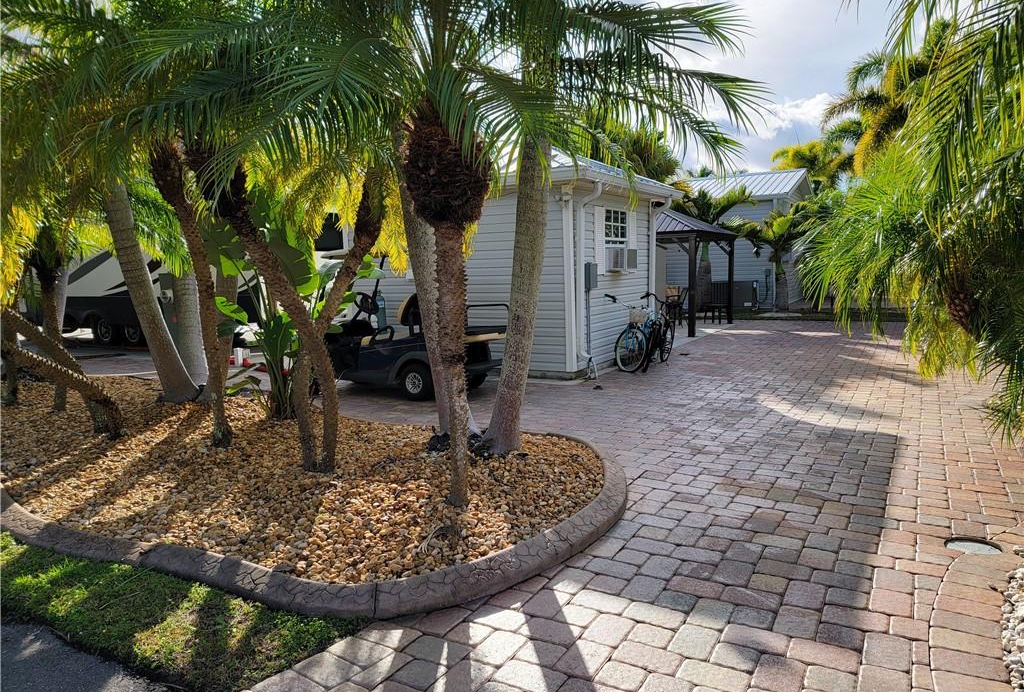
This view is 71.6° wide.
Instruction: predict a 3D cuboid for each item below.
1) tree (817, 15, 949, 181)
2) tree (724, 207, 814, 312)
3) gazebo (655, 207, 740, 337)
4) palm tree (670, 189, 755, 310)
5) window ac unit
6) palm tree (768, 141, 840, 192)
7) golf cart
[{"bbox_3d":[11.666,-5.382,22.000,4.200,8.500,4.200,2,7,30],"label":"tree"},{"bbox_3d":[7.972,-2.626,21.400,2.700,3.100,2.600,2,7,30],"label":"tree"},{"bbox_3d":[3.289,-2.020,17.990,4.000,3.150,3.950,2,7,30],"label":"gazebo"},{"bbox_3d":[5.953,-2.876,21.400,2.600,3.700,2.600,2,7,30],"label":"palm tree"},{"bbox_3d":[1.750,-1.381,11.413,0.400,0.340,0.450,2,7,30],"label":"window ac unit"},{"bbox_3d":[12.111,-5.123,29.000,3.400,6.400,3.400,2,7,30],"label":"palm tree"},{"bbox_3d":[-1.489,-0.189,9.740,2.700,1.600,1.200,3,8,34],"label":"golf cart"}]

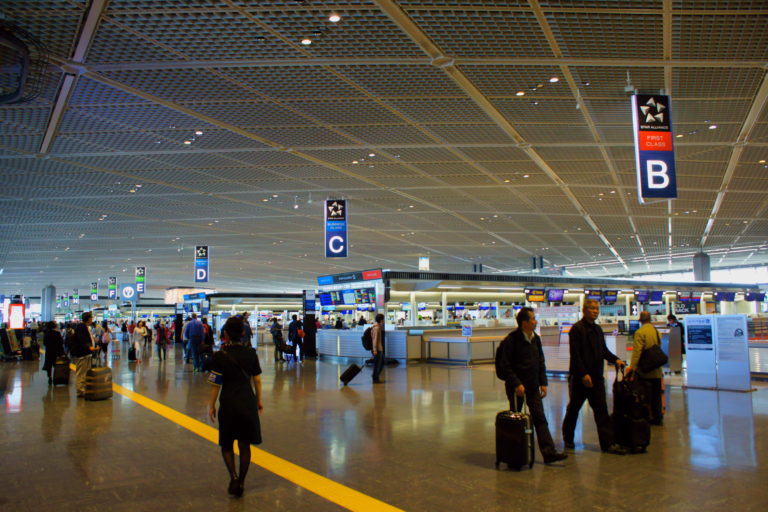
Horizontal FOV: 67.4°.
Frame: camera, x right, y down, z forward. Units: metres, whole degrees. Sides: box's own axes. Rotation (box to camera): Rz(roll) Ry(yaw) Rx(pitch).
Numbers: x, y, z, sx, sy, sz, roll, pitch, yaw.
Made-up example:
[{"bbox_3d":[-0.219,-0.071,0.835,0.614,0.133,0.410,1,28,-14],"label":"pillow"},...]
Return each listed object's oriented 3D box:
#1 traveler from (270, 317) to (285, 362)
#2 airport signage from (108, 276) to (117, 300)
[{"bbox_3d":[-4.210,3.303,22.771,0.450,1.720,0.500,-2,-7,18],"label":"traveler"},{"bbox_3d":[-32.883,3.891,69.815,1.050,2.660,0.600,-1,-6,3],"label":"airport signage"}]

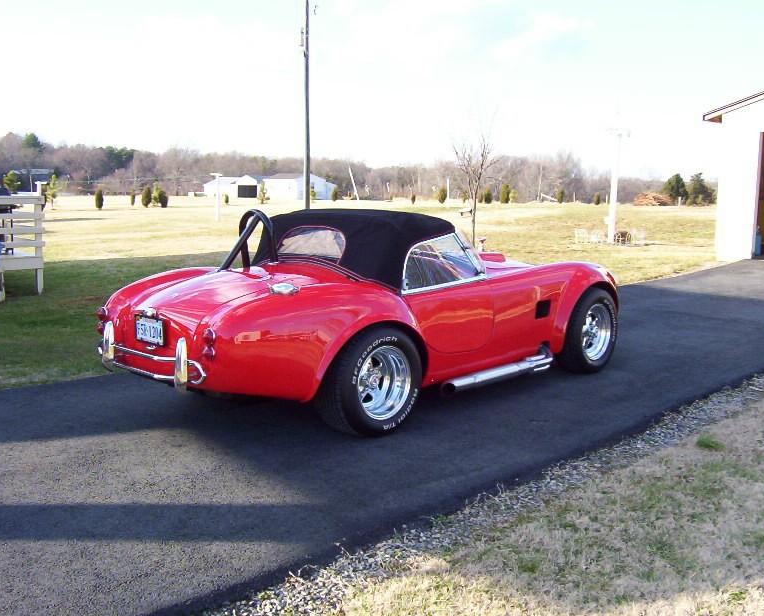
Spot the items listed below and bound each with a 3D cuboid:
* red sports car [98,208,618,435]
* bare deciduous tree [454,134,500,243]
[{"bbox_3d":[0.117,-0.074,6.106,1.760,1.265,4.050,8,11,44],"label":"red sports car"},{"bbox_3d":[2.341,-2.911,21.498,1.150,2.870,1.100,0,8,0],"label":"bare deciduous tree"}]

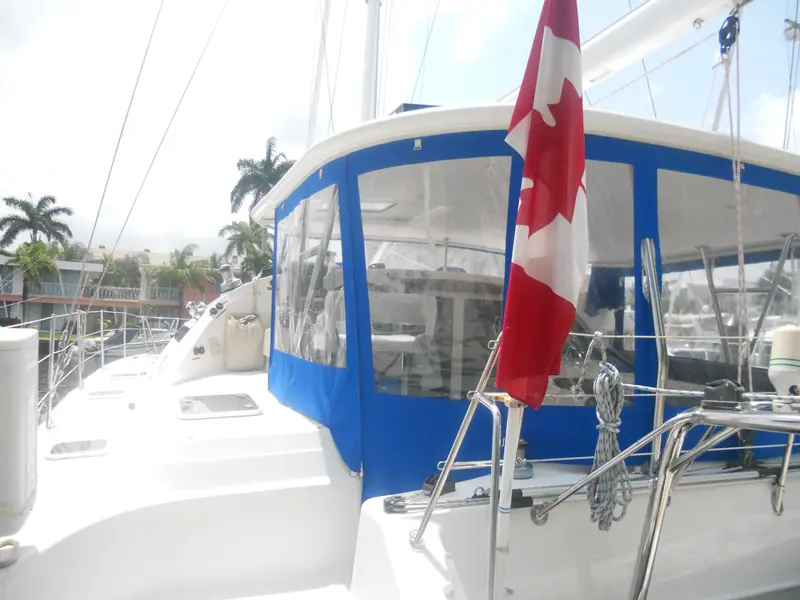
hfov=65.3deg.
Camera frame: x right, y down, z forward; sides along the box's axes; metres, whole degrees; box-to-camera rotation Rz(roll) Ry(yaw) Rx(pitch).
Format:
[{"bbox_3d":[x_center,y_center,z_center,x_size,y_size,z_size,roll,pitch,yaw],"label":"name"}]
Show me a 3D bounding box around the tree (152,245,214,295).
[{"bbox_3d":[-16.730,-0.770,48.000,4.700,6.850,4.700,1,-1,0],"label":"tree"}]

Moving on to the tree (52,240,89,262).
[{"bbox_3d":[-30.100,-1.280,57.000,3.500,8.310,3.500,1,-1,0],"label":"tree"}]

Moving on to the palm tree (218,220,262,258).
[{"bbox_3d":[-13.040,-1.920,52.000,4.200,9.420,4.200,1,-1,0],"label":"palm tree"}]

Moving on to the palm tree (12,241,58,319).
[{"bbox_3d":[-27.450,-0.980,47.000,3.700,7.000,3.700,1,-1,0],"label":"palm tree"}]

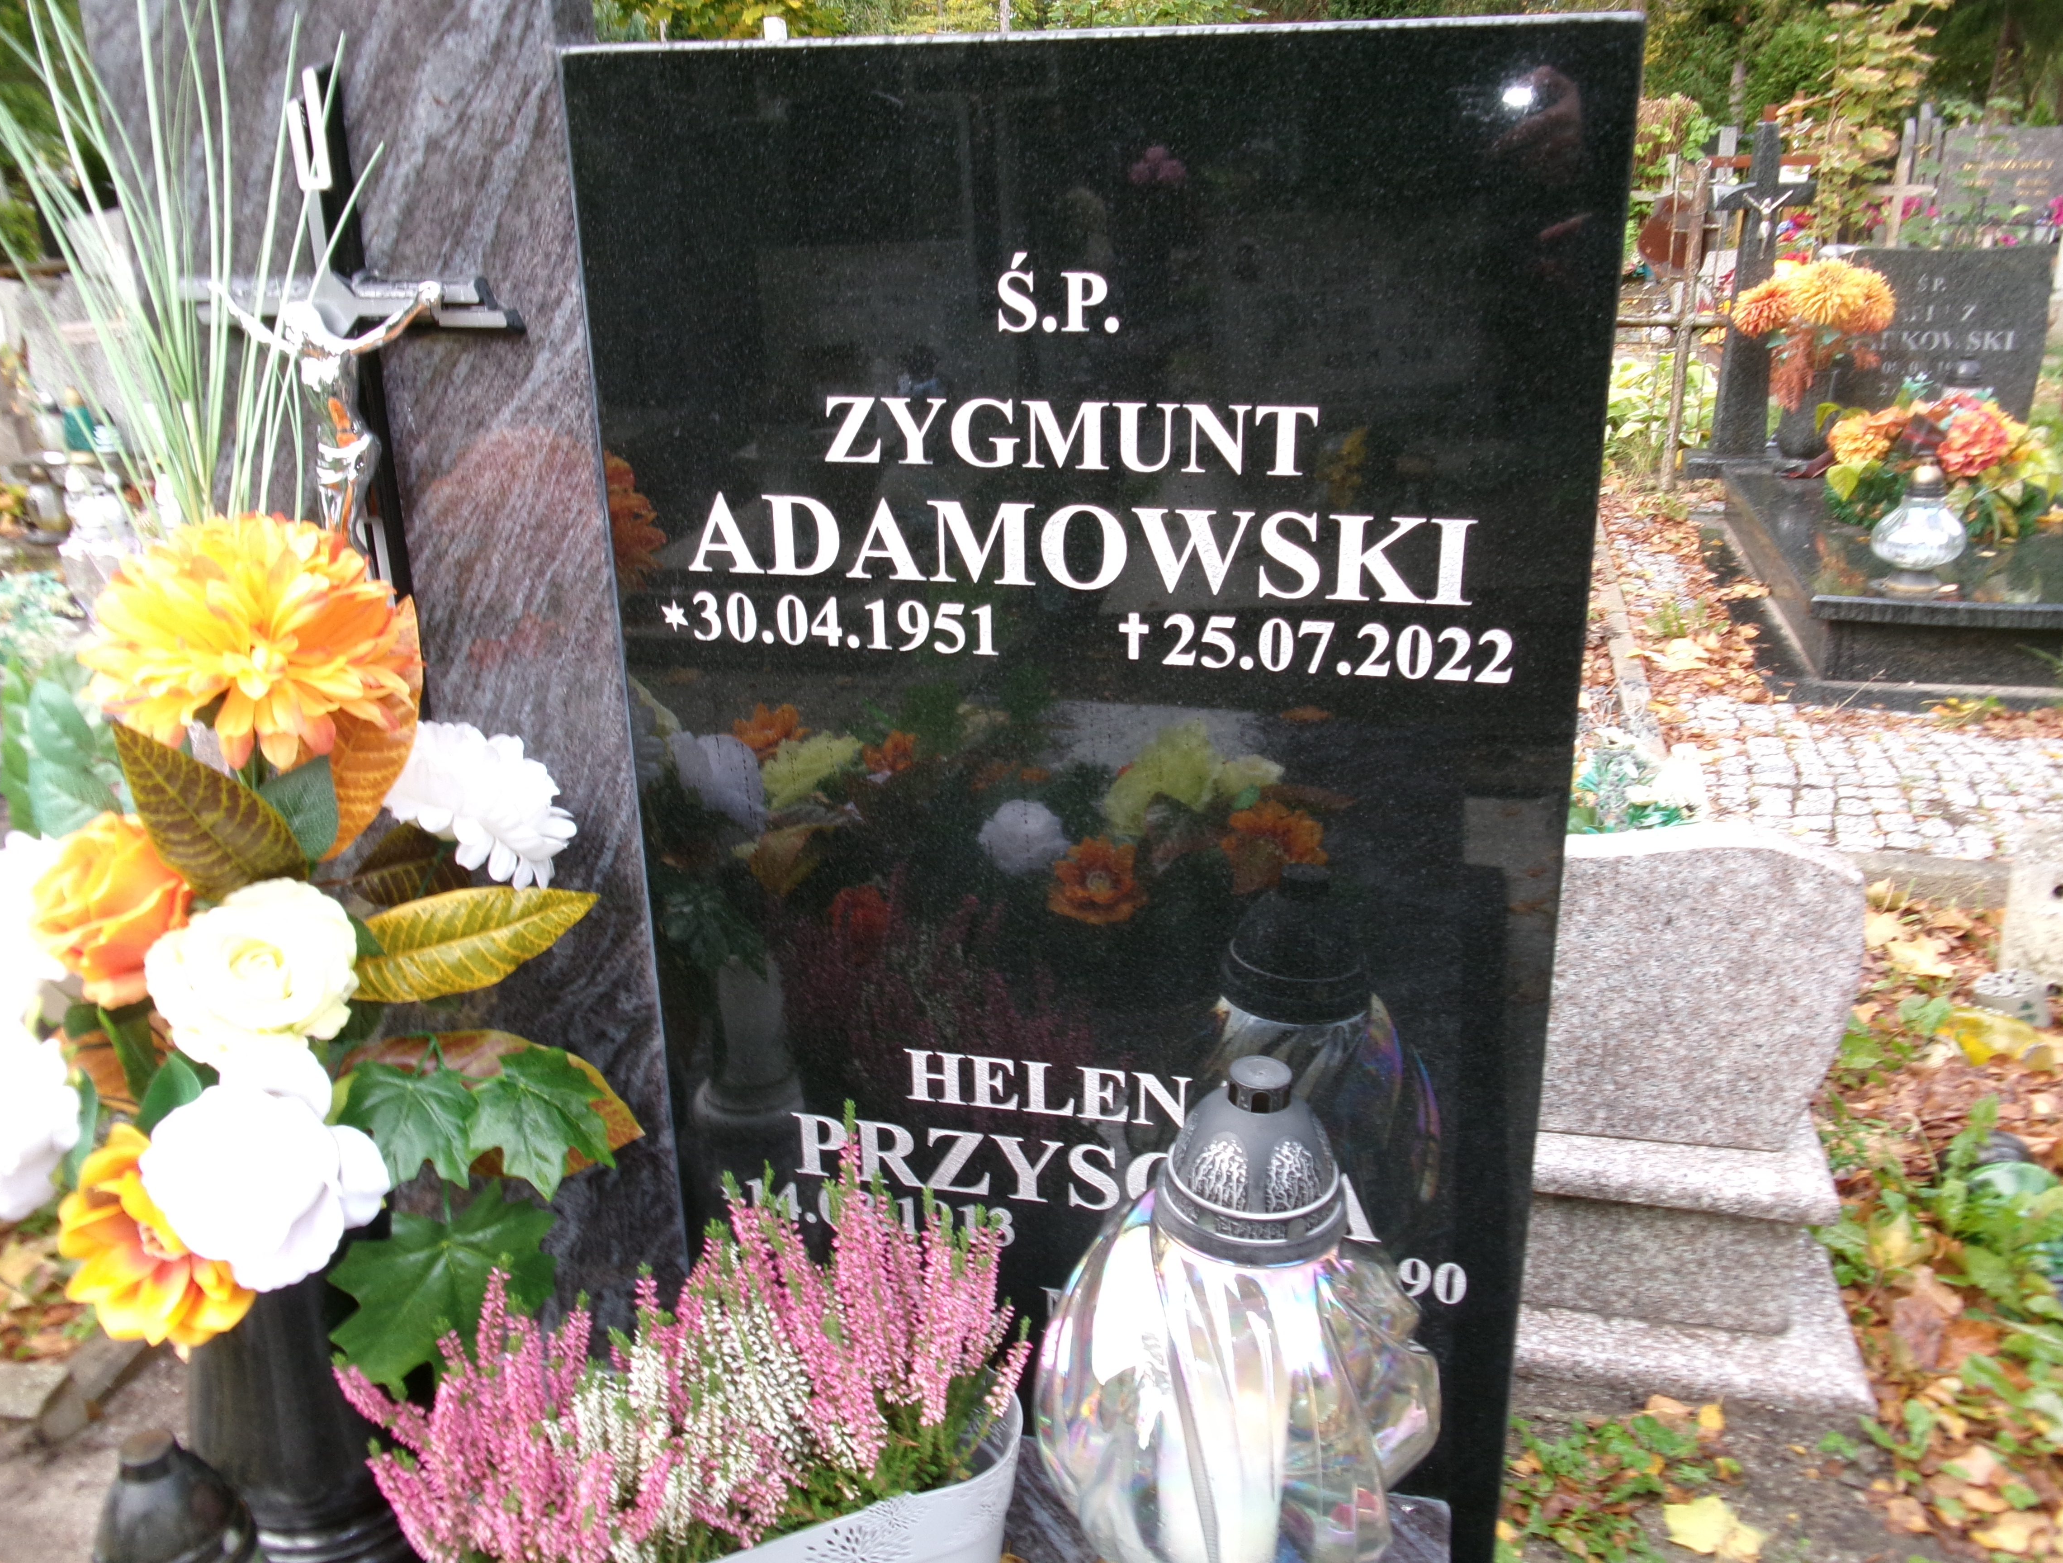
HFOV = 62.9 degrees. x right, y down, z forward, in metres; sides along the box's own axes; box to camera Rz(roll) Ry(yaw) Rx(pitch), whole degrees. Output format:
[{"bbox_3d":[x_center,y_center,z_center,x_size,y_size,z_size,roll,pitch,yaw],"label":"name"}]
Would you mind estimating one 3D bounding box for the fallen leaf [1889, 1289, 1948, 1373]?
[{"bbox_3d":[0.958,0.594,1.821,0.065,0.020,0.110,11,49,30],"label":"fallen leaf"}]

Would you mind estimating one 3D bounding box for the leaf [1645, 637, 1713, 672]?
[{"bbox_3d":[1.614,-0.315,4.205,0.170,0.040,0.180,7,21,20],"label":"leaf"}]

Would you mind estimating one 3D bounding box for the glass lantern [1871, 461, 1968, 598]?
[{"bbox_3d":[2.031,-0.583,3.818,0.220,0.290,0.220,4,20,15],"label":"glass lantern"}]

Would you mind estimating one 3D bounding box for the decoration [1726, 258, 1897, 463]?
[{"bbox_3d":[2.462,-1.315,5.292,0.470,0.600,0.360,4,20,15],"label":"decoration"}]

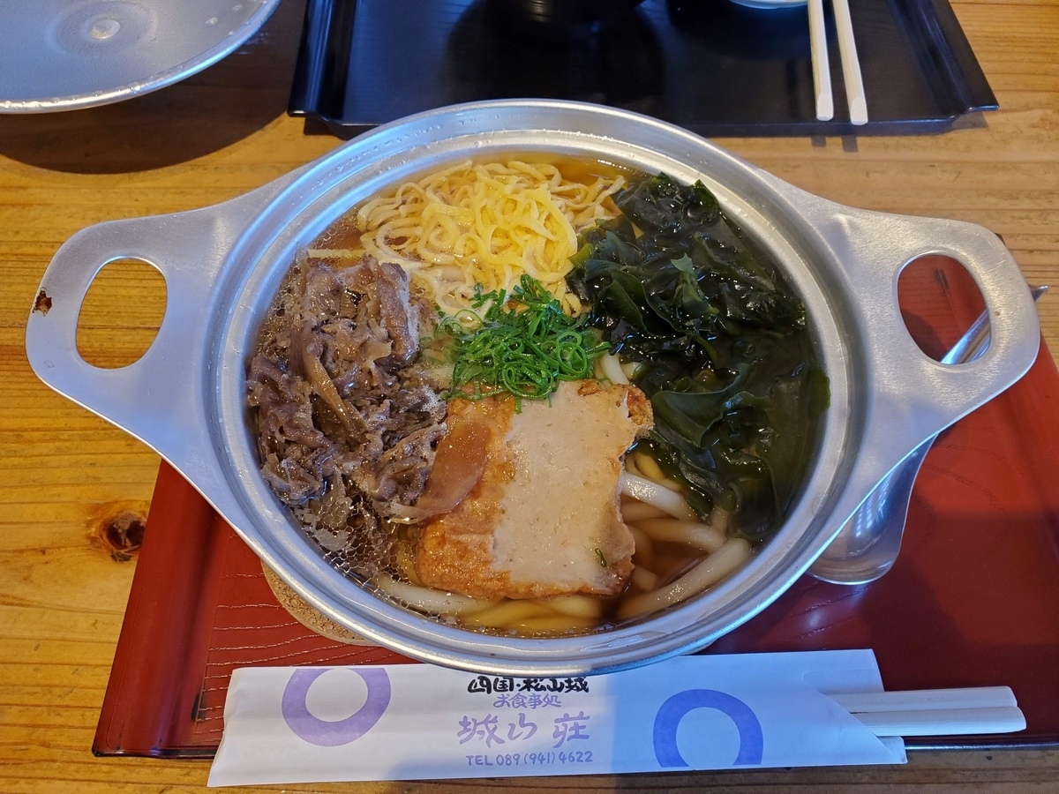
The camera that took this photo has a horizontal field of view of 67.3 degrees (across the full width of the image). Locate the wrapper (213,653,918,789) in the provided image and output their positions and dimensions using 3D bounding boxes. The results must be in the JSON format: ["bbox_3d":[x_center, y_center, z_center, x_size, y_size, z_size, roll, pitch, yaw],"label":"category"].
[{"bbox_3d":[0.008,0.096,0.241,0.205,0.007,0.033,-1,60,-1],"label":"wrapper"}]

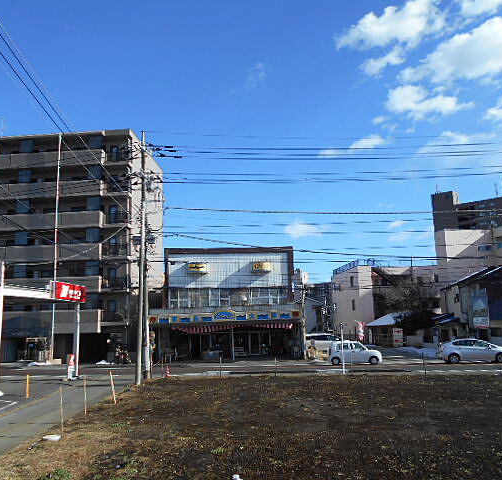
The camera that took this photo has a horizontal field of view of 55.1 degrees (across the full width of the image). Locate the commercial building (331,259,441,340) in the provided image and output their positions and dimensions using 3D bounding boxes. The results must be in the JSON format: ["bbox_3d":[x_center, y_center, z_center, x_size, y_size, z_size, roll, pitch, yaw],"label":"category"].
[{"bbox_3d":[17.650,8.193,64.096,10.200,9.600,12.400,-1,-9,-4],"label":"commercial building"}]

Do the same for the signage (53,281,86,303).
[{"bbox_3d":[-10.459,3.054,27.873,0.350,1.000,3.700,-2,-9,5],"label":"signage"}]

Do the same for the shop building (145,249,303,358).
[{"bbox_3d":[-1.444,5.387,40.025,11.300,8.500,10.000,-2,-9,5],"label":"shop building"}]

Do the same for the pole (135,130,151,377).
[{"bbox_3d":[-5.695,0.695,25.236,0.380,13.300,0.380,-2,-9,5],"label":"pole"}]

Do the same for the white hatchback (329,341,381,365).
[{"bbox_3d":[6.779,7.366,31.573,3.400,1.500,1.480,-2,-9,5],"label":"white hatchback"}]

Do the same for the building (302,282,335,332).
[{"bbox_3d":[18.239,17.009,126.802,12.000,12.000,10.000,-2,-9,5],"label":"building"}]

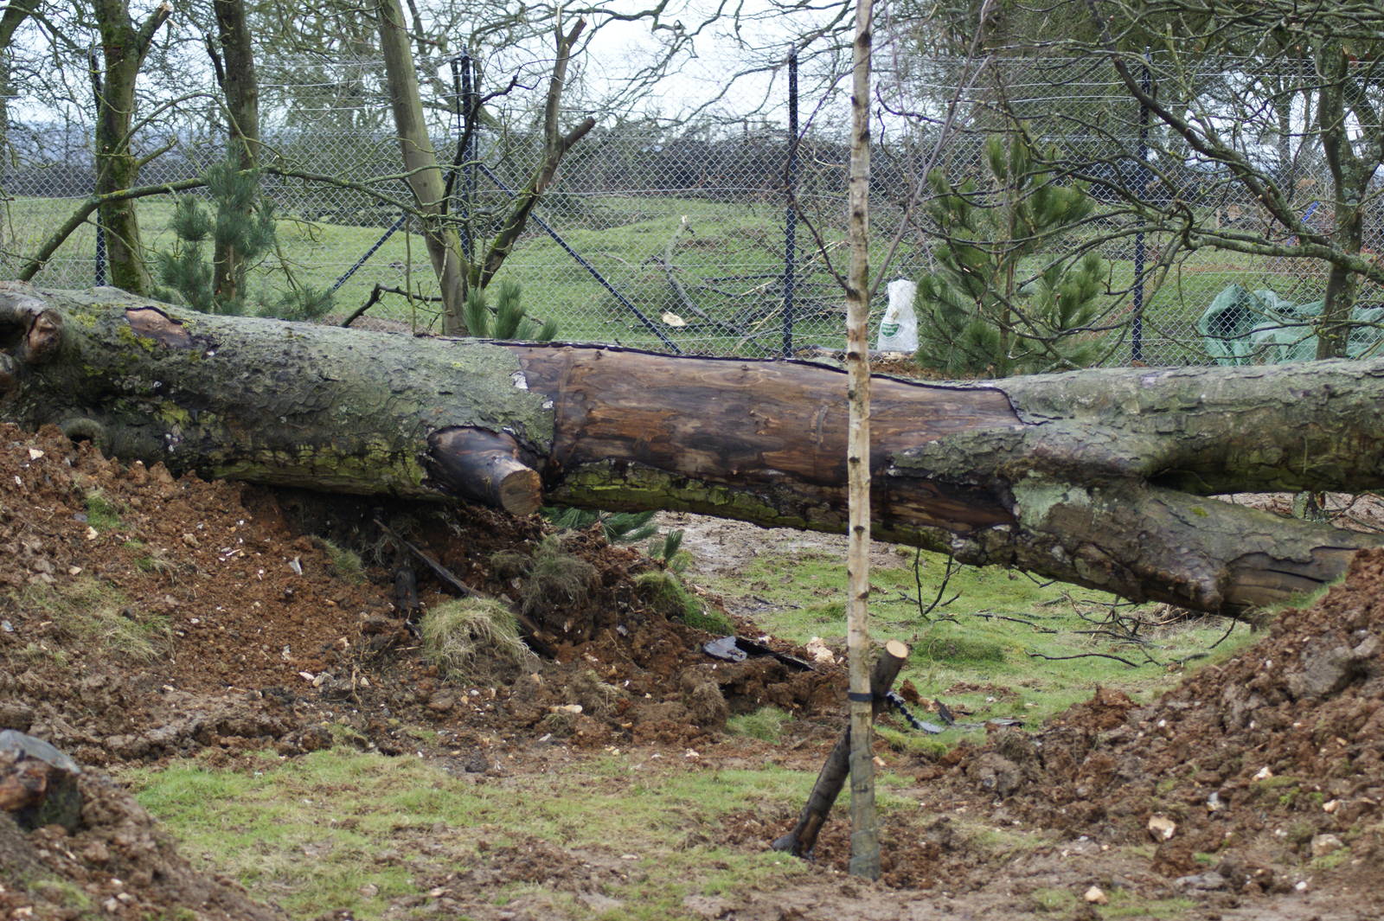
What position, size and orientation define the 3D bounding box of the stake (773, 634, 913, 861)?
[{"bbox_3d":[0.407,0.771,10.610,0.065,0.751,0.065,23,32,0],"label":"stake"}]

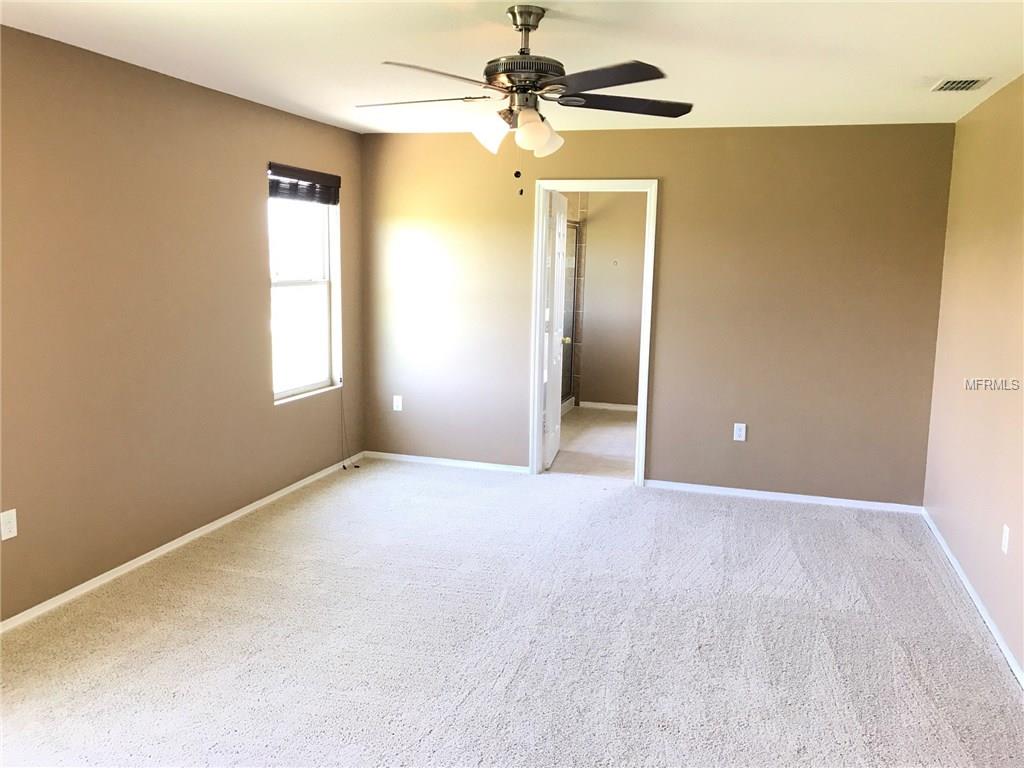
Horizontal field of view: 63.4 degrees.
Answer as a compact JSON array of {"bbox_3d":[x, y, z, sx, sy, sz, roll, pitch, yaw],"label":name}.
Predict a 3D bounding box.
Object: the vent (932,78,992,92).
[{"bbox_3d":[2.158,-1.423,3.982,0.225,0.025,0.310,4,9,17],"label":"vent"}]

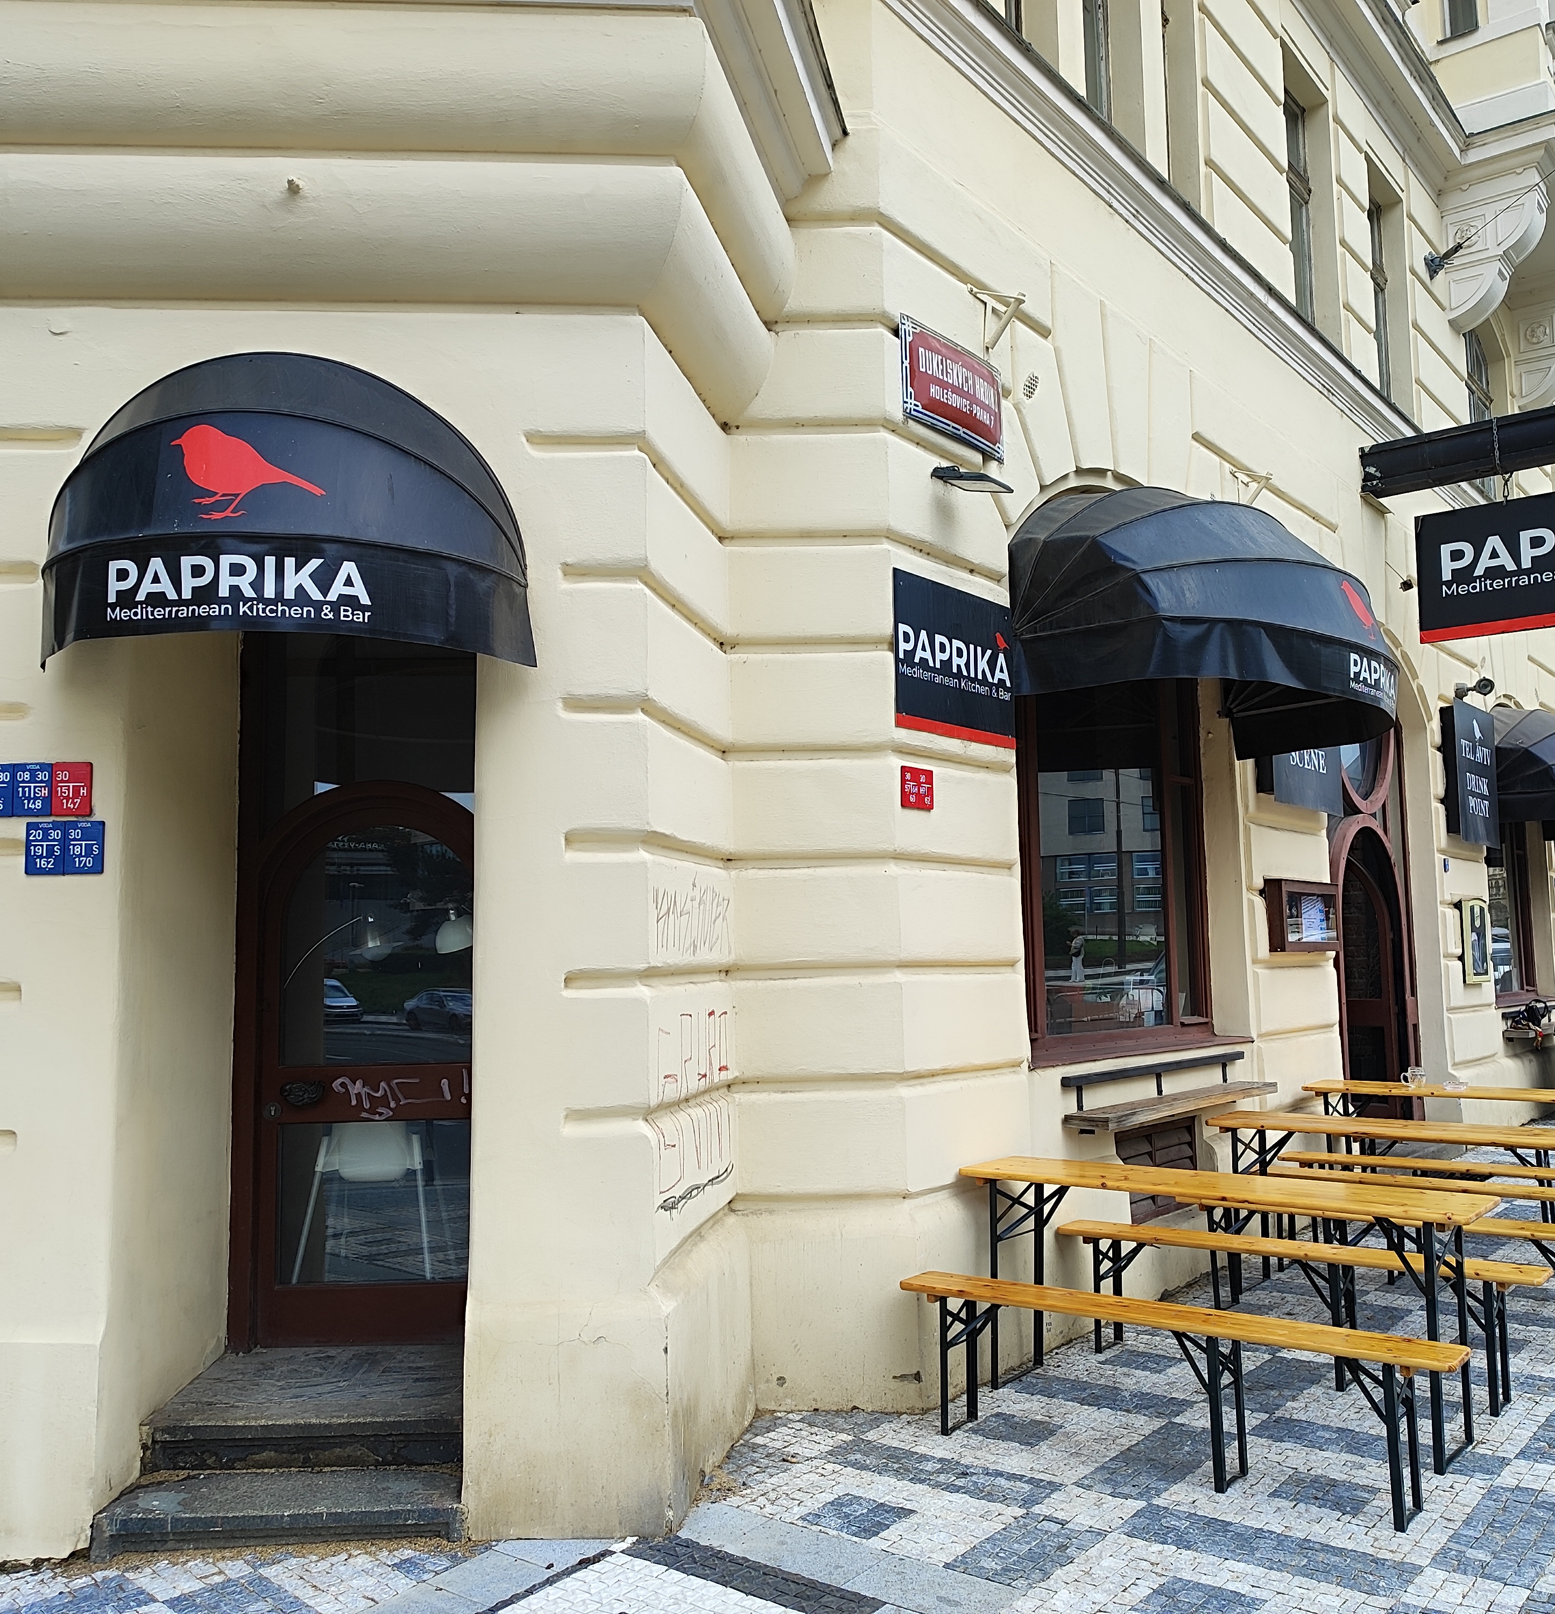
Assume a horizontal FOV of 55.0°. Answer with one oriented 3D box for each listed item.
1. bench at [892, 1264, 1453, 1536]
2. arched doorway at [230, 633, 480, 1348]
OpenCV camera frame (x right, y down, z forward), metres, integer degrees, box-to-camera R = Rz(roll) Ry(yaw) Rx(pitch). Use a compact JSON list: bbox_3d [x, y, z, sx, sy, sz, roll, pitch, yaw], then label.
[{"bbox_3d":[1.168,1.787,4.570,1.770,0.468,0.200,-6,-8,38],"label":"bench"},{"bbox_3d":[-1.447,0.548,5.500,1.060,2.800,0.250,-1,-6,-3],"label":"arched doorway"}]

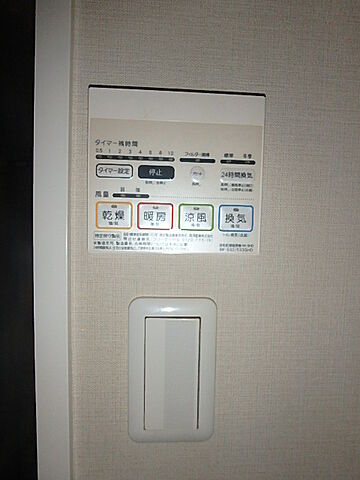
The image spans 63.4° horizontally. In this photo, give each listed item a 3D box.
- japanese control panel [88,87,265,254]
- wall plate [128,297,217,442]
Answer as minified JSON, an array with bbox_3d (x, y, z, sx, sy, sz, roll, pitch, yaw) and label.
[{"bbox_3d":[-0.003,-0.048,0.215,0.124,0.115,0.014,1,4,-3],"label":"japanese control panel"},{"bbox_3d":[-0.006,0.105,0.228,0.070,0.120,0.010,1,4,-3],"label":"wall plate"}]

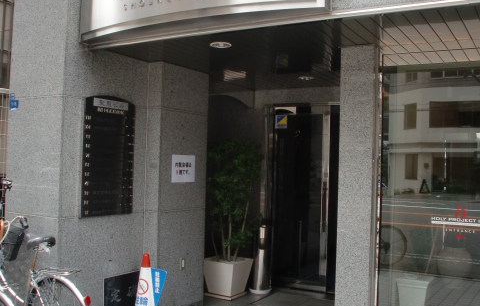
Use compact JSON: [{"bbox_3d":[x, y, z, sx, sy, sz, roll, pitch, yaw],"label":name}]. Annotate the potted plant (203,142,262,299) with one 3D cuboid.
[{"bbox_3d":[-0.097,0.762,6.111,0.680,1.815,0.680,1,-2,31],"label":"potted plant"}]

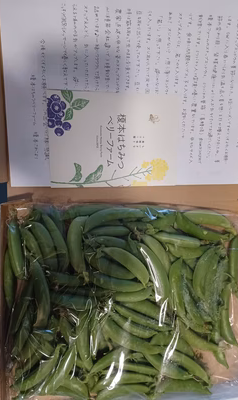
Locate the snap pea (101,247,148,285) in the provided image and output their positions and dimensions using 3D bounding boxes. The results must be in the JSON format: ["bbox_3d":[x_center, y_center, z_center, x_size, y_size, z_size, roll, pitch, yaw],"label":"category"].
[{"bbox_3d":[0.012,0.076,0.350,0.070,0.013,0.018,41,87,3],"label":"snap pea"}]

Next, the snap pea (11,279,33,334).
[{"bbox_3d":[-0.119,0.130,0.352,0.015,0.014,0.069,15,86,1],"label":"snap pea"}]

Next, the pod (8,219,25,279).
[{"bbox_3d":[-0.111,0.054,0.311,0.013,0.016,0.066,-9,87,-9],"label":"pod"}]

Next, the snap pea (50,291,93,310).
[{"bbox_3d":[-0.055,0.117,0.332,0.053,0.013,0.017,5,86,0],"label":"snap pea"}]

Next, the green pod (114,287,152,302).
[{"bbox_3d":[0.016,0.107,0.321,0.043,0.013,0.013,-6,87,-10],"label":"green pod"}]

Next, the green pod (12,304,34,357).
[{"bbox_3d":[-0.110,0.148,0.328,0.014,0.013,0.062,15,86,1],"label":"green pod"}]

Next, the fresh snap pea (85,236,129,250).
[{"bbox_3d":[-0.011,0.048,0.322,0.051,0.013,0.015,11,84,-9],"label":"fresh snap pea"}]

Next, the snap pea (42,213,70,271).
[{"bbox_3d":[-0.068,0.046,0.319,0.017,0.014,0.069,-18,89,-9],"label":"snap pea"}]

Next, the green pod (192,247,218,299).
[{"bbox_3d":[0.101,0.084,0.342,0.021,0.014,0.062,22,83,-6],"label":"green pod"}]

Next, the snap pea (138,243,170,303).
[{"bbox_3d":[0.040,0.082,0.326,0.020,0.014,0.072,-22,87,-1],"label":"snap pea"}]

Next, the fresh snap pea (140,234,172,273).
[{"bbox_3d":[0.046,0.061,0.335,0.019,0.014,0.065,-35,91,-9],"label":"fresh snap pea"}]

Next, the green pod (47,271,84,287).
[{"bbox_3d":[-0.057,0.088,0.321,0.049,0.013,0.014,14,84,-7],"label":"green pod"}]

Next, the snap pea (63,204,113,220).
[{"bbox_3d":[-0.033,0.012,0.321,0.059,0.013,0.015,-7,87,-10],"label":"snap pea"}]

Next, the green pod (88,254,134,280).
[{"bbox_3d":[-0.007,0.083,0.356,0.062,0.013,0.021,15,86,1],"label":"green pod"}]

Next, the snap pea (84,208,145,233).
[{"bbox_3d":[-0.007,0.020,0.358,0.080,0.013,0.022,-13,86,-1],"label":"snap pea"}]

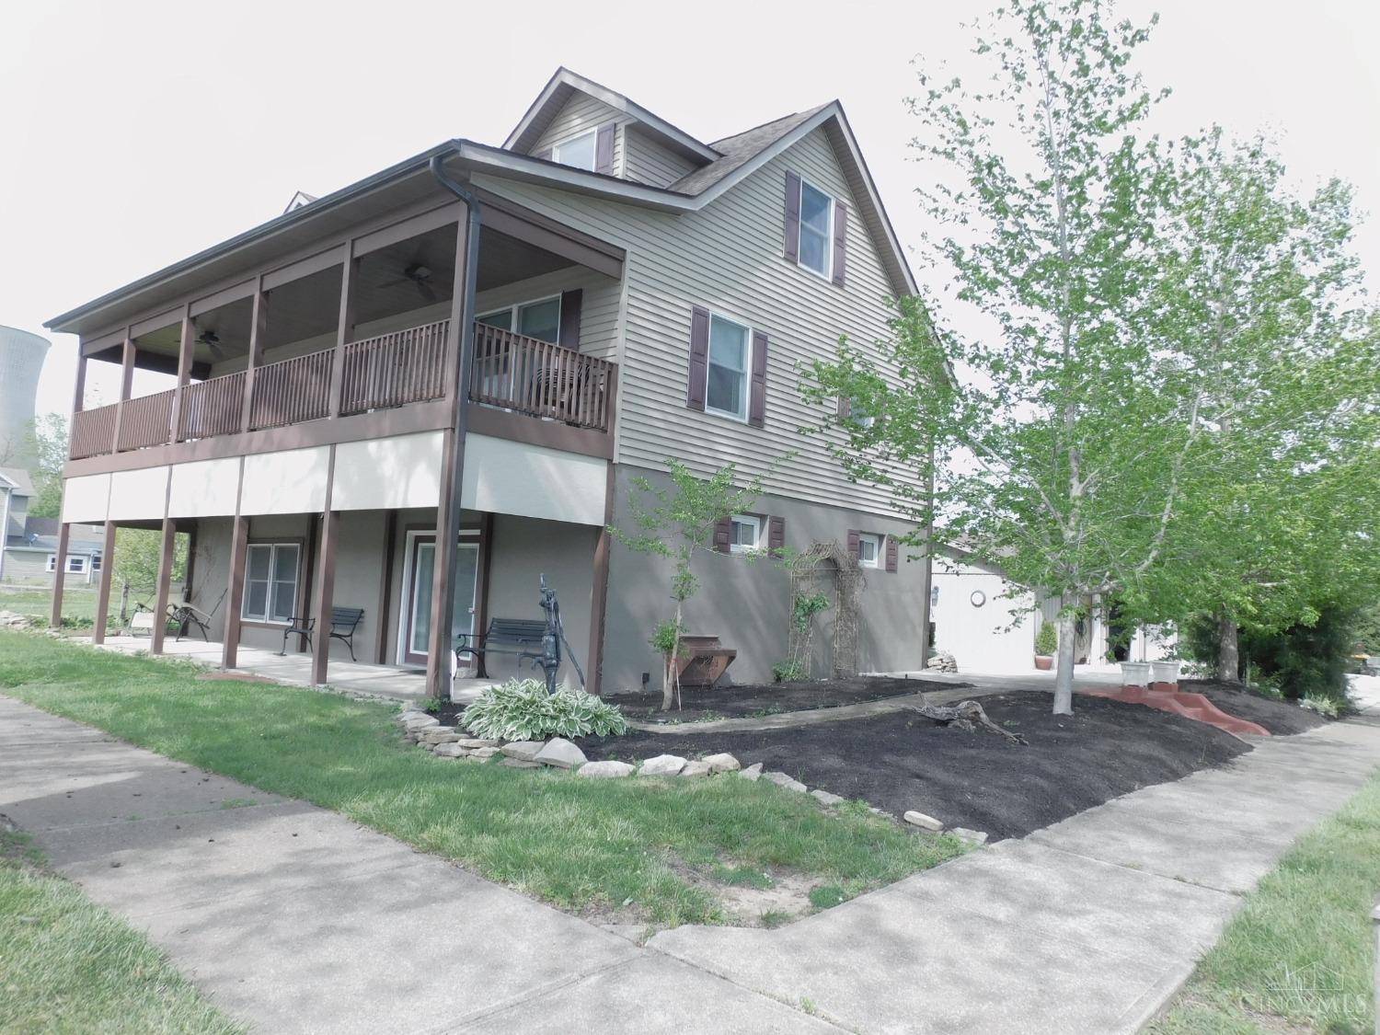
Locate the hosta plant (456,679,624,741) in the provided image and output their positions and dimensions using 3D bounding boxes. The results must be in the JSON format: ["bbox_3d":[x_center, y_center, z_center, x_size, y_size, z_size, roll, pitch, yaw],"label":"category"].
[{"bbox_3d":[-1.270,1.651,8.350,1.420,0.450,1.200,4,-5,-9],"label":"hosta plant"}]

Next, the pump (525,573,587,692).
[{"bbox_3d":[-1.206,1.187,8.600,0.520,1.330,0.250,5,-5,-25],"label":"pump"}]

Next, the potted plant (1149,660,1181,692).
[{"bbox_3d":[7.851,2.581,15.800,0.390,0.420,0.390,-1,-6,41],"label":"potted plant"}]

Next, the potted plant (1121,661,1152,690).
[{"bbox_3d":[6.877,2.426,14.750,0.390,0.410,0.390,-1,-6,41],"label":"potted plant"}]

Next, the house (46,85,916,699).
[{"bbox_3d":[-3.550,-2.116,18.399,13.200,9.300,11.700,-1,-6,41],"label":"house"}]

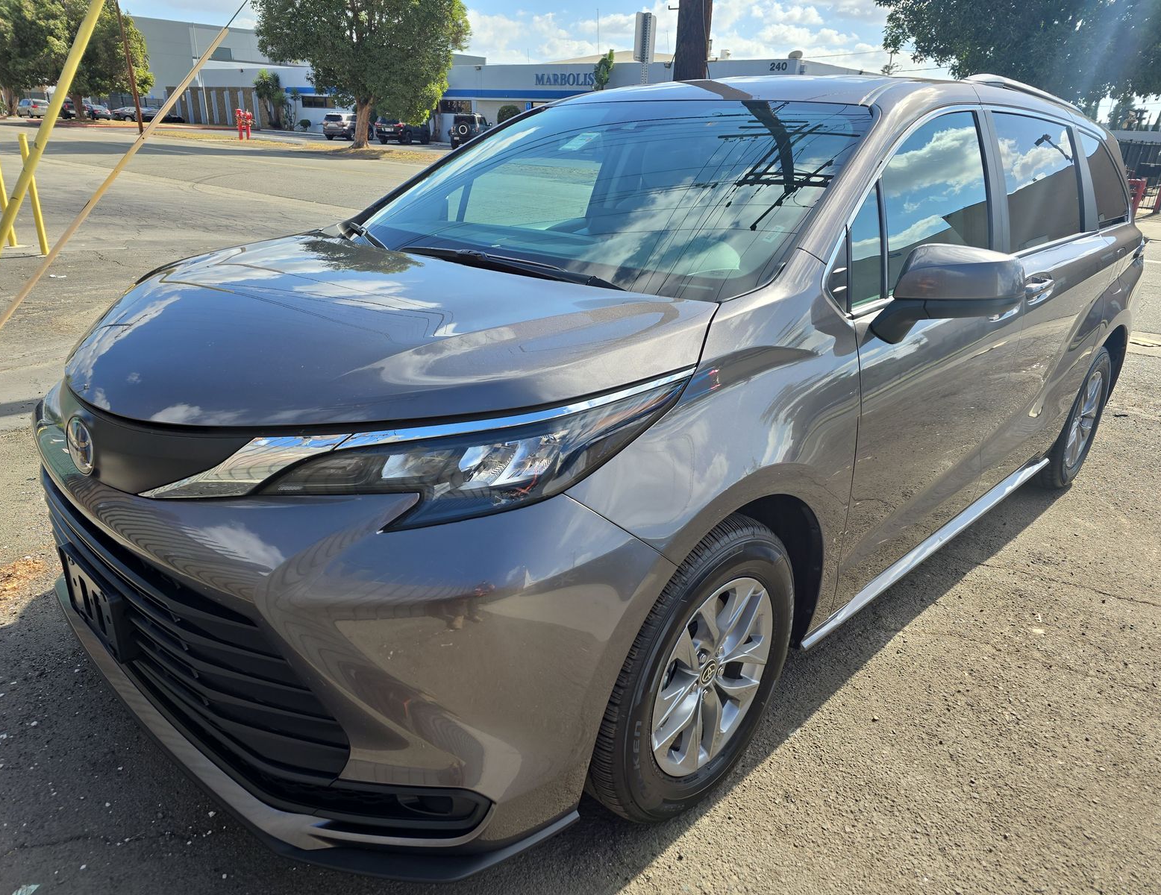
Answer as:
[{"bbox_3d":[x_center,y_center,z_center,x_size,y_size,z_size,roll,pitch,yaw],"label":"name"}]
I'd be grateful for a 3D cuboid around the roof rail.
[{"bbox_3d":[1.820,-1.402,3.207,0.060,0.080,1.480,19,26,41],"label":"roof rail"}]

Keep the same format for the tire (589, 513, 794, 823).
[{"bbox_3d":[0.236,0.491,1.866,0.235,0.725,0.725,19,25,40],"label":"tire"}]

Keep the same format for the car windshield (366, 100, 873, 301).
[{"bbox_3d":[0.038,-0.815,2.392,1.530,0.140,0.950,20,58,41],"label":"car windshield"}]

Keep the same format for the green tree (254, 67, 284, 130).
[{"bbox_3d":[-32.106,-36.107,82.000,2.700,5.600,2.700,-5,23,-19],"label":"green tree"}]

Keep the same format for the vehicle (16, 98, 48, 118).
[{"bbox_3d":[-54.320,-33.636,78.648,5.000,1.740,1.930,19,27,36],"label":"vehicle"}]

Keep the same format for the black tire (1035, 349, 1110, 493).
[{"bbox_3d":[2.387,-0.168,3.941,0.235,0.730,0.730,19,26,41],"label":"black tire"}]

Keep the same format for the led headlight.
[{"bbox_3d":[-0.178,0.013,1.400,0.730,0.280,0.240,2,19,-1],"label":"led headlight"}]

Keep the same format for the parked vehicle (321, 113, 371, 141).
[{"bbox_3d":[-16.106,-22.283,55.012,1.920,1.800,4.800,6,22,9],"label":"parked vehicle"}]

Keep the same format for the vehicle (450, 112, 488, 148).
[{"bbox_3d":[-6.337,-18.811,47.396,1.930,1.880,4.810,3,21,2],"label":"vehicle"}]

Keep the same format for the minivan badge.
[{"bbox_3d":[-1.018,-0.003,1.615,0.175,0.120,0.030,19,18,41],"label":"minivan badge"}]

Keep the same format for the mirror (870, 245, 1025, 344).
[{"bbox_3d":[0.883,-0.360,1.895,0.260,0.240,0.250,20,26,41],"label":"mirror"}]

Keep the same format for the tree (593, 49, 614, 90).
[{"bbox_3d":[1.238,-20.742,47.472,1.400,5.600,1.400,2,22,0],"label":"tree"}]

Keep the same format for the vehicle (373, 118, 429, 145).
[{"bbox_3d":[-11.727,-21.169,52.800,1.980,1.900,5.070,5,21,6],"label":"vehicle"}]

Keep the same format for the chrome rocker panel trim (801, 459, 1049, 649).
[{"bbox_3d":[1.351,0.290,2.888,0.100,0.080,2.150,19,26,41],"label":"chrome rocker panel trim"}]

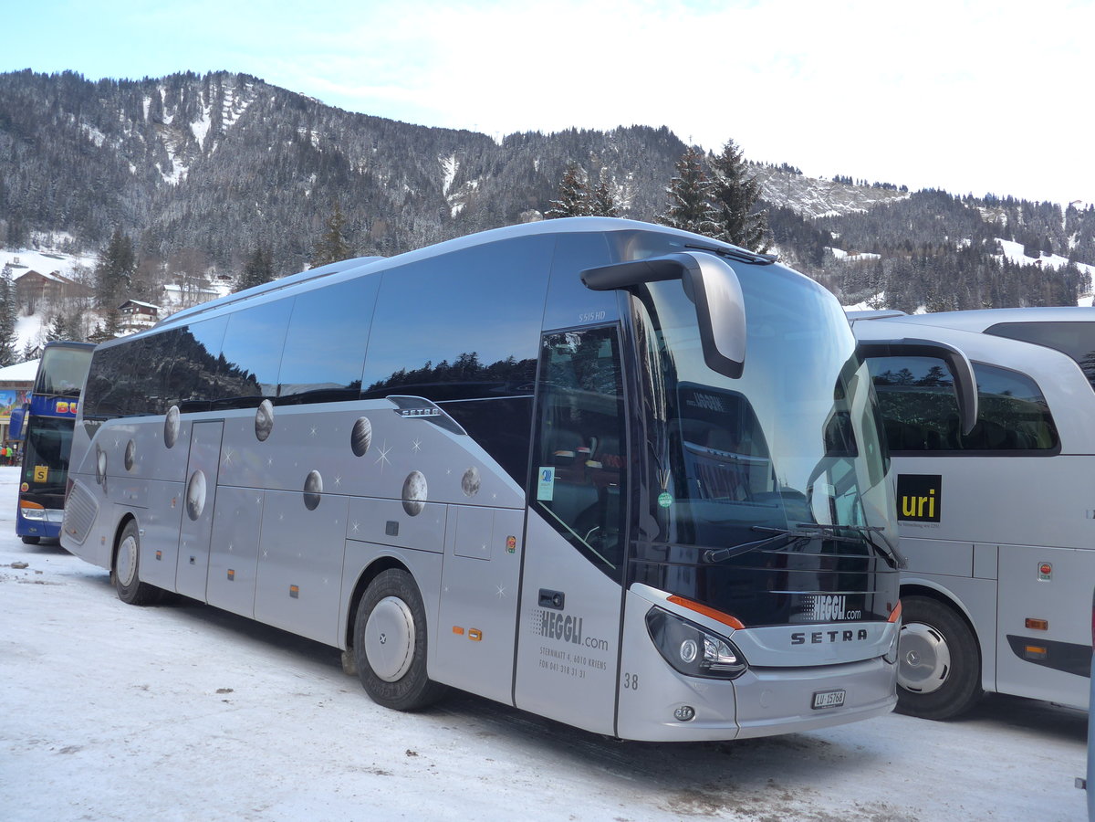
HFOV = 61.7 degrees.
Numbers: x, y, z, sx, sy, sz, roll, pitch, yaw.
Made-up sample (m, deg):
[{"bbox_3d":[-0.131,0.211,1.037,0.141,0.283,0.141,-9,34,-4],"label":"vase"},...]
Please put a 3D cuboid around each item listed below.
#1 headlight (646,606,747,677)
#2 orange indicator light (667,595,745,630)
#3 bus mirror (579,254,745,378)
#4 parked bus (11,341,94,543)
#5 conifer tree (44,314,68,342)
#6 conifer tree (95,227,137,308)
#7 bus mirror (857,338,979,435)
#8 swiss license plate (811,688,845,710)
[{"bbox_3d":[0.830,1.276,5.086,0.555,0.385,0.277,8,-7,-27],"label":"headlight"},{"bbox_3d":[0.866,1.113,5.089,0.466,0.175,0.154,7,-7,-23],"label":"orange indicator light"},{"bbox_3d":[0.633,-0.504,5.060,0.290,0.710,1.080,10,-8,-41],"label":"bus mirror"},{"bbox_3d":[-11.671,1.225,24.279,2.550,4.000,13.900,7,-7,-25],"label":"parked bus"},{"bbox_3d":[-54.251,-6.593,101.185,3.600,8.500,3.600,8,-7,-28],"label":"conifer tree"},{"bbox_3d":[-113.712,-37.904,241.936,11.000,22.000,11.000,7,-7,-26],"label":"conifer tree"},{"bbox_3d":[2.725,-0.154,6.842,0.290,0.710,1.000,10,-8,-41],"label":"bus mirror"},{"bbox_3d":[1.706,1.735,5.523,0.320,0.090,0.020,10,-8,-41],"label":"swiss license plate"}]

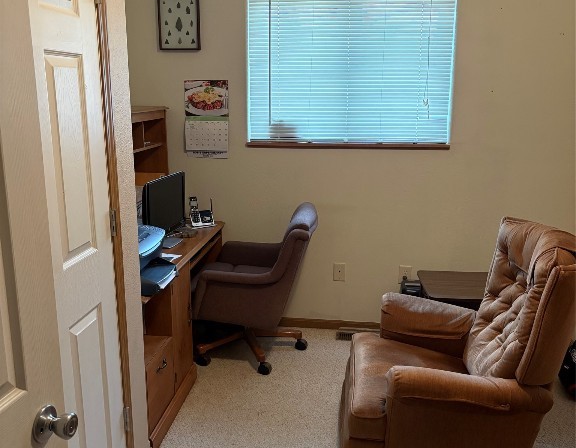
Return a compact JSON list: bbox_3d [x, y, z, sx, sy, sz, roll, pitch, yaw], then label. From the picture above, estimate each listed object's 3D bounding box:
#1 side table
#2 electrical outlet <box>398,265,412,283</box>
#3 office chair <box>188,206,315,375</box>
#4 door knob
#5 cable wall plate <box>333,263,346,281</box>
[{"bbox_3d":[1.044,0.563,3.323,0.560,0.440,0.480,2,13,7],"label":"side table"},{"bbox_3d":[0.736,0.320,3.603,0.071,0.116,0.009,2,13,7],"label":"electrical outlet"},{"bbox_3d":[-0.192,0.314,3.321,0.740,0.910,0.630,2,13,7],"label":"office chair"},{"bbox_3d":[-0.418,0.369,1.054,0.062,0.066,0.066,3,14,9],"label":"door knob"},{"bbox_3d":[0.326,0.308,3.653,0.071,0.116,0.007,2,13,7],"label":"cable wall plate"}]

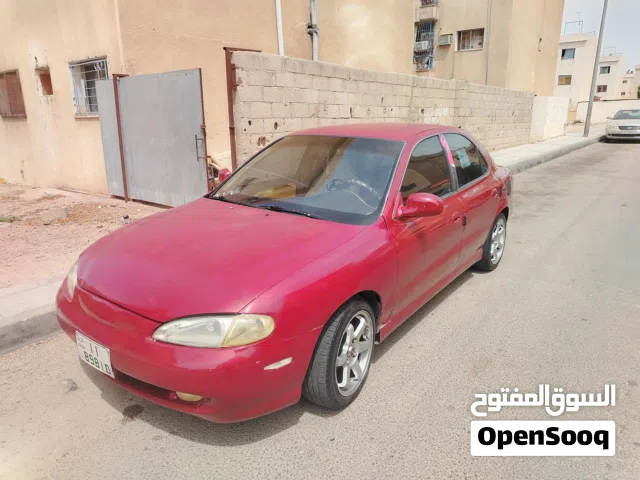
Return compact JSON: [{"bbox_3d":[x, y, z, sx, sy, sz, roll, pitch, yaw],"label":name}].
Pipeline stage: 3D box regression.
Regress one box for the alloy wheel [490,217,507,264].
[{"bbox_3d":[1.652,0.002,4.301,0.160,0.446,0.446,11,20,35],"label":"alloy wheel"}]

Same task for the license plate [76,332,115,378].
[{"bbox_3d":[-1.020,0.523,2.016,0.295,0.146,0.020,11,20,35],"label":"license plate"}]

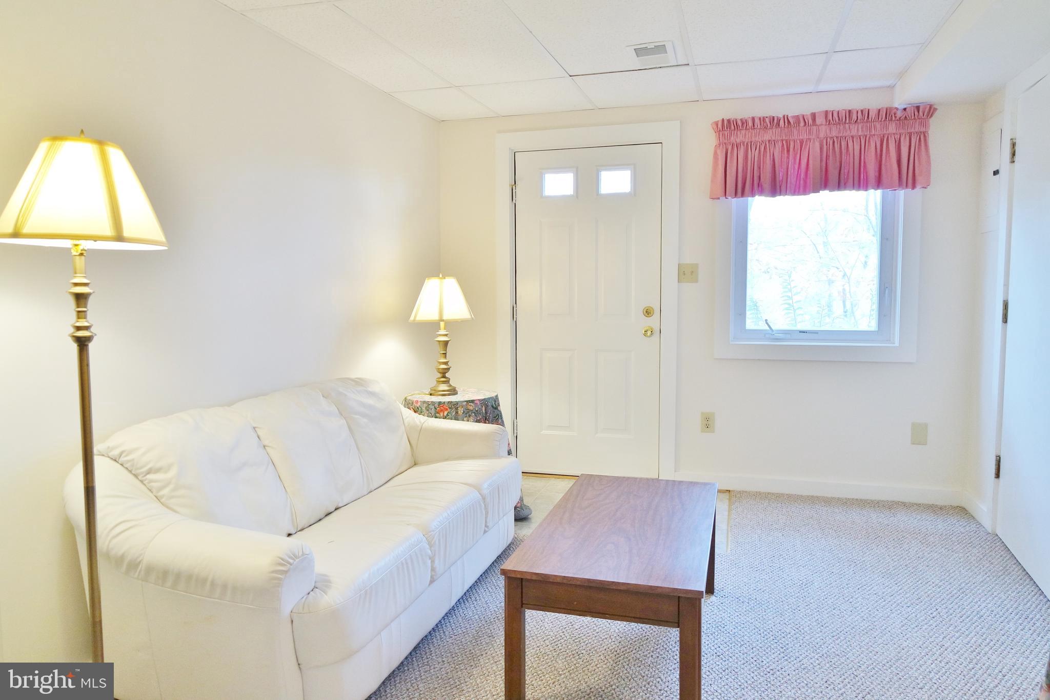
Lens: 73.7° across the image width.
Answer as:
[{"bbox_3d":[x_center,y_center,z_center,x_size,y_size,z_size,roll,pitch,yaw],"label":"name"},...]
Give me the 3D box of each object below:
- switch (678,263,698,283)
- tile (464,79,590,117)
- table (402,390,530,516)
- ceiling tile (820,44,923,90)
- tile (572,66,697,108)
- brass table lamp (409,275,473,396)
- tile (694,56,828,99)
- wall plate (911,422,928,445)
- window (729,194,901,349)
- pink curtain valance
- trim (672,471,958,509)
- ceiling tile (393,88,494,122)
[{"bbox_3d":[0.966,-0.453,4.138,0.115,0.114,0.013,1,6,17],"label":"switch"},{"bbox_3d":[0.032,-1.427,3.949,0.598,0.018,0.708,1,6,17],"label":"tile"},{"bbox_3d":[-0.353,0.558,3.819,0.740,0.645,0.700,0,6,0],"label":"table"},{"bbox_3d":[1.675,-1.391,3.462,0.387,0.020,0.710,1,6,17],"label":"ceiling tile"},{"bbox_3d":[0.616,-1.414,3.774,0.598,0.018,0.708,1,6,17],"label":"tile"},{"bbox_3d":[-0.442,-0.085,3.761,0.335,0.648,0.335,0,6,0],"label":"brass table lamp"},{"bbox_3d":[1.200,-1.401,3.599,0.598,0.018,0.708,1,6,17],"label":"tile"},{"bbox_3d":[2.182,0.465,3.869,0.079,0.123,0.007,1,6,17],"label":"wall plate"},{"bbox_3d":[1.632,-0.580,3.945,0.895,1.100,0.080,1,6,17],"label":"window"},{"bbox_3d":[1.603,-1.064,3.836,1.120,0.425,0.100,1,6,17],"label":"pink curtain valance"},{"bbox_3d":[1.658,0.806,4.057,1.557,0.090,0.016,1,6,17],"label":"trim"},{"bbox_3d":[-0.452,-1.440,4.105,0.401,0.020,0.710,1,6,17],"label":"ceiling tile"}]

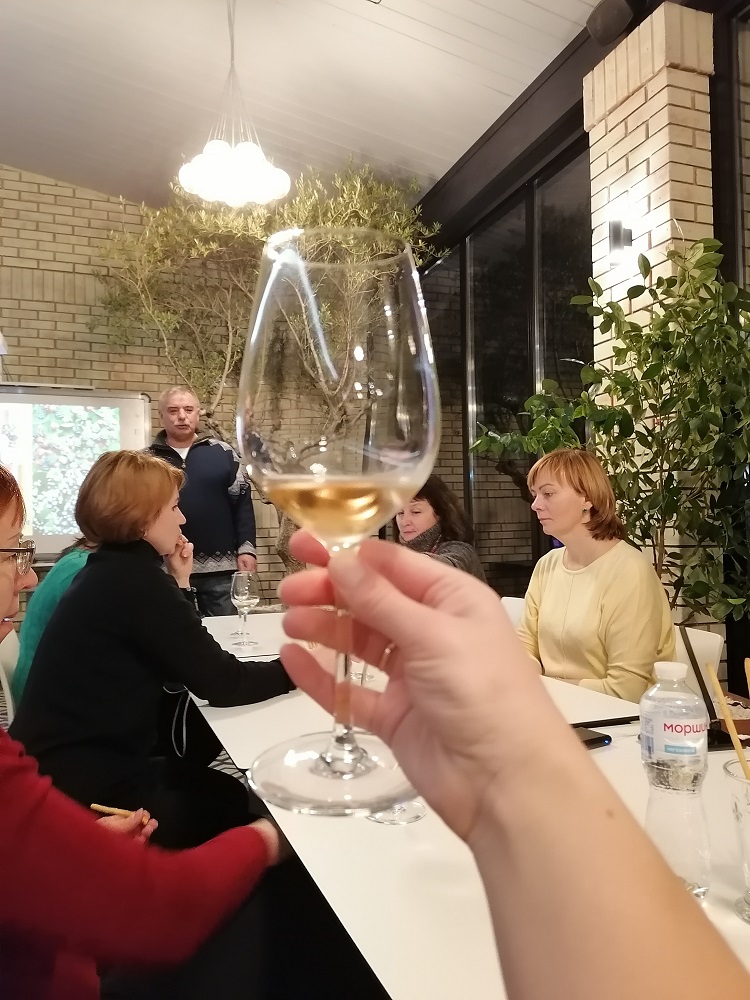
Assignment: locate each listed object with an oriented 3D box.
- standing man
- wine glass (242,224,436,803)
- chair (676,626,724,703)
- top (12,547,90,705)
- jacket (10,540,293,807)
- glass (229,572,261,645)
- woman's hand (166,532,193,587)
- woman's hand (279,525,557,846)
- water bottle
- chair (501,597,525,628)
[{"bbox_3d":[-0.875,0.345,3.680,0.580,1.750,0.340,-1,-2,-4],"label":"standing man"},{"bbox_3d":[-0.014,0.007,0.319,0.081,0.214,0.081,0,5,0],"label":"wine glass"},{"bbox_3d":[0.550,0.744,2.040,0.500,0.810,0.460,0,-2,-22],"label":"chair"},{"bbox_3d":[-0.820,0.413,2.280,0.400,0.580,0.440,0,-2,-27],"label":"top"},{"bbox_3d":[-0.470,0.379,1.660,0.520,0.580,0.500,0,-2,-30],"label":"jacket"},{"bbox_3d":[-0.388,0.322,2.331,0.082,0.215,0.082,-1,-2,0],"label":"glass"},{"bbox_3d":[-0.464,0.142,1.860,0.085,0.130,0.075,1,-3,-45],"label":"woman's hand"},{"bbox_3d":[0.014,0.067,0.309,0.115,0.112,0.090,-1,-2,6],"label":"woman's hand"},{"bbox_3d":[0.283,0.259,0.741,0.063,0.220,0.063,0,-2,-28],"label":"water bottle"},{"bbox_3d":[0.360,0.769,2.740,0.500,0.810,0.460,0,-2,-22],"label":"chair"}]

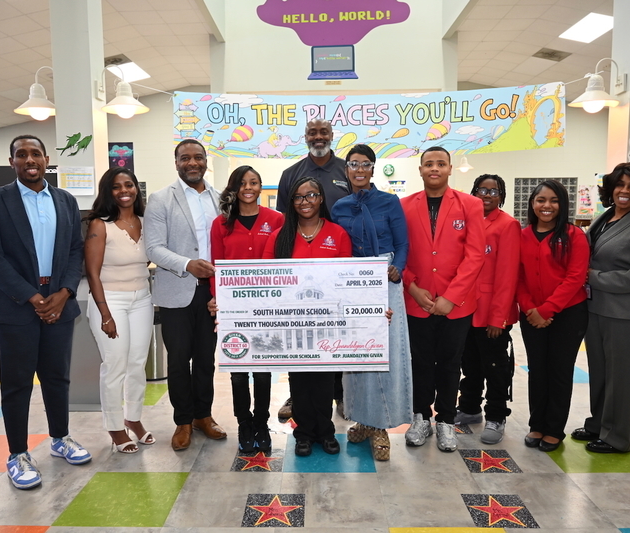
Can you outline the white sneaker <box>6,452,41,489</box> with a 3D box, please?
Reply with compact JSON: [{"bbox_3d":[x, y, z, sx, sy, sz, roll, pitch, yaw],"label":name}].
[{"bbox_3d":[-1.469,1.015,2.687,0.112,0.120,0.295,-5,7,-44],"label":"white sneaker"}]

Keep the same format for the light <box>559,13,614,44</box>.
[{"bbox_3d":[4.720,-4.060,9.130,0.600,0.080,1.200,12,6,0],"label":"light"}]

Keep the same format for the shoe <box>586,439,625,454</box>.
[{"bbox_3d":[1.699,1.010,3.079,0.250,0.090,0.092,-1,6,-4],"label":"shoe"}]

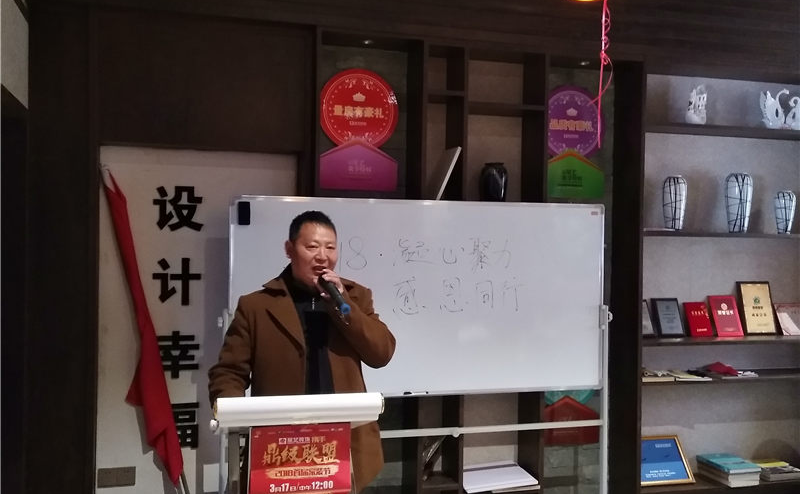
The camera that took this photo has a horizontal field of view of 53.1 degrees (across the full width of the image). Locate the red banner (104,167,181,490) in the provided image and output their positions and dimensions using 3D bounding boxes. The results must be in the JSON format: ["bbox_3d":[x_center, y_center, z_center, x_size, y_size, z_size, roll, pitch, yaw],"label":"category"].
[{"bbox_3d":[-1.291,0.413,3.878,0.215,1.579,0.140,-13,2,-16],"label":"red banner"}]

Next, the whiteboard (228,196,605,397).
[{"bbox_3d":[0.149,0.260,4.077,2.002,0.989,0.035,1,0,-16],"label":"whiteboard"}]

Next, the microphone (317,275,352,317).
[{"bbox_3d":[-0.222,0.154,2.645,0.050,0.050,0.225,-17,37,-23],"label":"microphone"}]

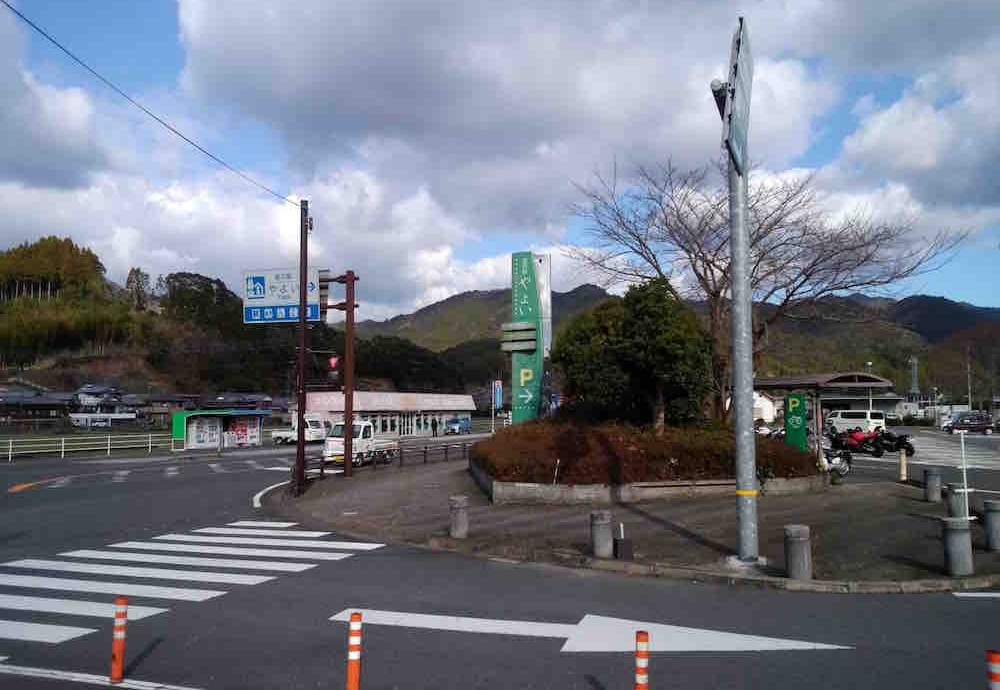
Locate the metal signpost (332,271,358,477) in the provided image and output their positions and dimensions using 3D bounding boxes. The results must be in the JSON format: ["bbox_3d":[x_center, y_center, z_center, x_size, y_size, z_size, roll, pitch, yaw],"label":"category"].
[{"bbox_3d":[-4.946,0.905,25.217,0.750,6.600,0.400,-2,-5,19],"label":"metal signpost"}]

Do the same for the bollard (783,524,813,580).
[{"bbox_3d":[3.681,2.539,9.634,0.305,0.610,0.305,0,-5,0],"label":"bollard"}]

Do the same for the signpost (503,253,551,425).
[{"bbox_3d":[0.831,0.277,23.568,1.250,6.200,0.850,-2,-5,22],"label":"signpost"}]

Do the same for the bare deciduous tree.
[{"bbox_3d":[8.146,-0.849,24.453,11.800,9.000,10.800,0,-5,0],"label":"bare deciduous tree"}]

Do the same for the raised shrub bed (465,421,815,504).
[{"bbox_3d":[4.077,3.149,22.815,9.600,1.600,11.500,0,-5,-5],"label":"raised shrub bed"}]

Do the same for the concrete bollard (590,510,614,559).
[{"bbox_3d":[1.446,2.658,11.059,0.295,0.610,0.295,0,-5,0],"label":"concrete bollard"}]

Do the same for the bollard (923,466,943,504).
[{"bbox_3d":[9.613,3.104,17.296,0.300,0.710,0.300,0,-5,0],"label":"bollard"}]

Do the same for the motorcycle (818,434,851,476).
[{"bbox_3d":[10.439,3.505,24.489,0.750,1.220,2.050,1,-5,-15],"label":"motorcycle"}]

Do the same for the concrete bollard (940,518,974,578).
[{"bbox_3d":[5.837,2.562,9.914,0.305,0.630,0.305,0,-5,0],"label":"concrete bollard"}]

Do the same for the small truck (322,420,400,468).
[{"bbox_3d":[-5.380,3.861,30.888,1.475,1.780,3.395,-2,-5,18],"label":"small truck"}]

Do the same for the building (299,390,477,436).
[{"bbox_3d":[-10.025,6.660,74.508,6.600,3.900,20.300,-3,-6,29],"label":"building"}]

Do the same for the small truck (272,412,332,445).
[{"bbox_3d":[-13.637,5.866,53.185,3.400,1.830,1.500,-2,-5,24],"label":"small truck"}]

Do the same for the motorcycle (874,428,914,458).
[{"bbox_3d":[17.623,4.388,34.948,0.800,1.160,2.100,3,-6,-35],"label":"motorcycle"}]

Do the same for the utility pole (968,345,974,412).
[{"bbox_3d":[54.379,4.705,89.898,0.300,9.300,0.300,0,-5,0],"label":"utility pole"}]

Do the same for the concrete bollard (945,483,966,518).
[{"bbox_3d":[8.555,2.907,14.654,0.320,0.670,0.320,0,-5,0],"label":"concrete bollard"}]

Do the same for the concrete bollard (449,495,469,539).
[{"bbox_3d":[-0.675,2.792,12.711,0.310,0.670,0.310,0,-5,0],"label":"concrete bollard"}]

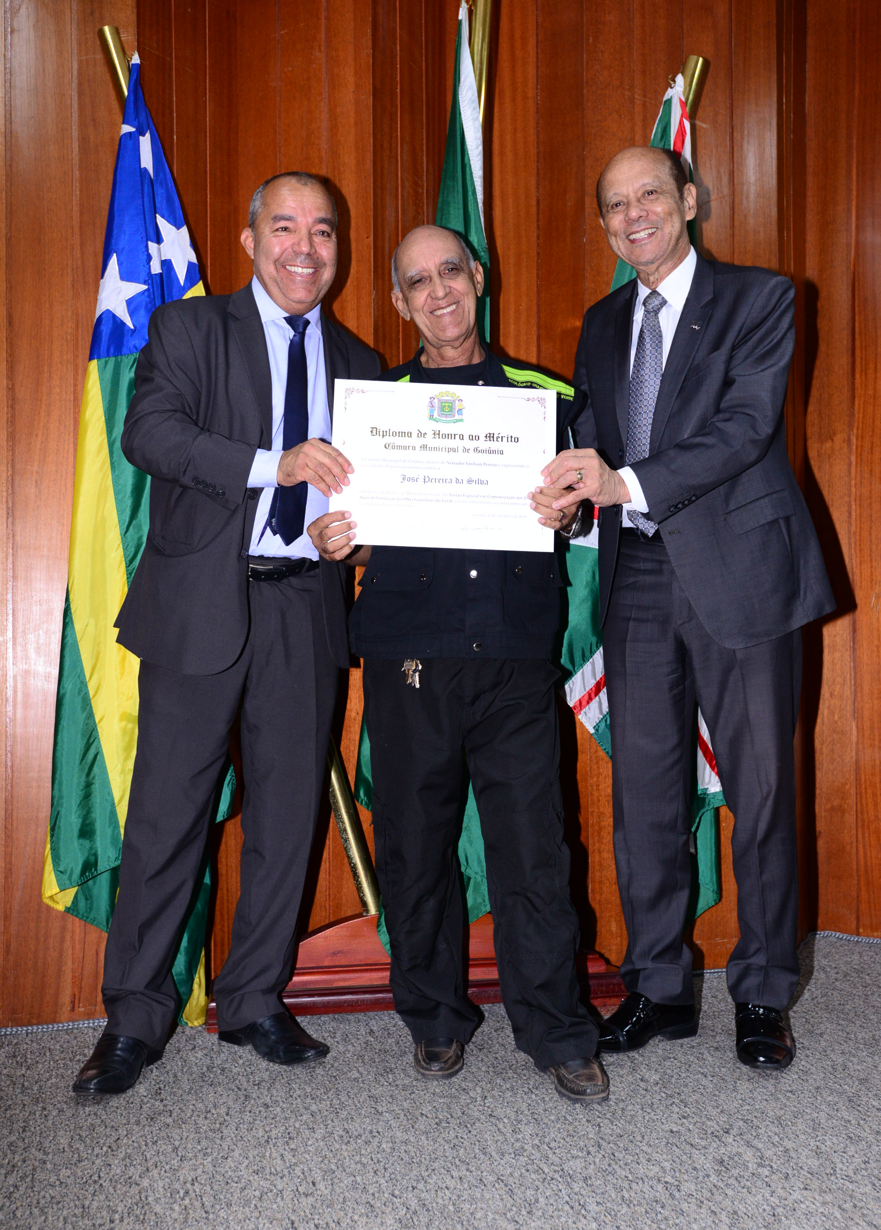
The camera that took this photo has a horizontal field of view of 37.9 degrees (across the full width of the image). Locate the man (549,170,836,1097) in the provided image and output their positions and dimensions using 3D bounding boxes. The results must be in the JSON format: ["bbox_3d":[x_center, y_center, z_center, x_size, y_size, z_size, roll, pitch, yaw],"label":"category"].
[{"bbox_3d":[0.460,-0.035,2.485,0.535,1.778,0.525,0,0,37],"label":"man"}]

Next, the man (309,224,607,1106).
[{"bbox_3d":[0.035,0.045,2.444,0.545,1.616,0.424,0,0,-7],"label":"man"}]

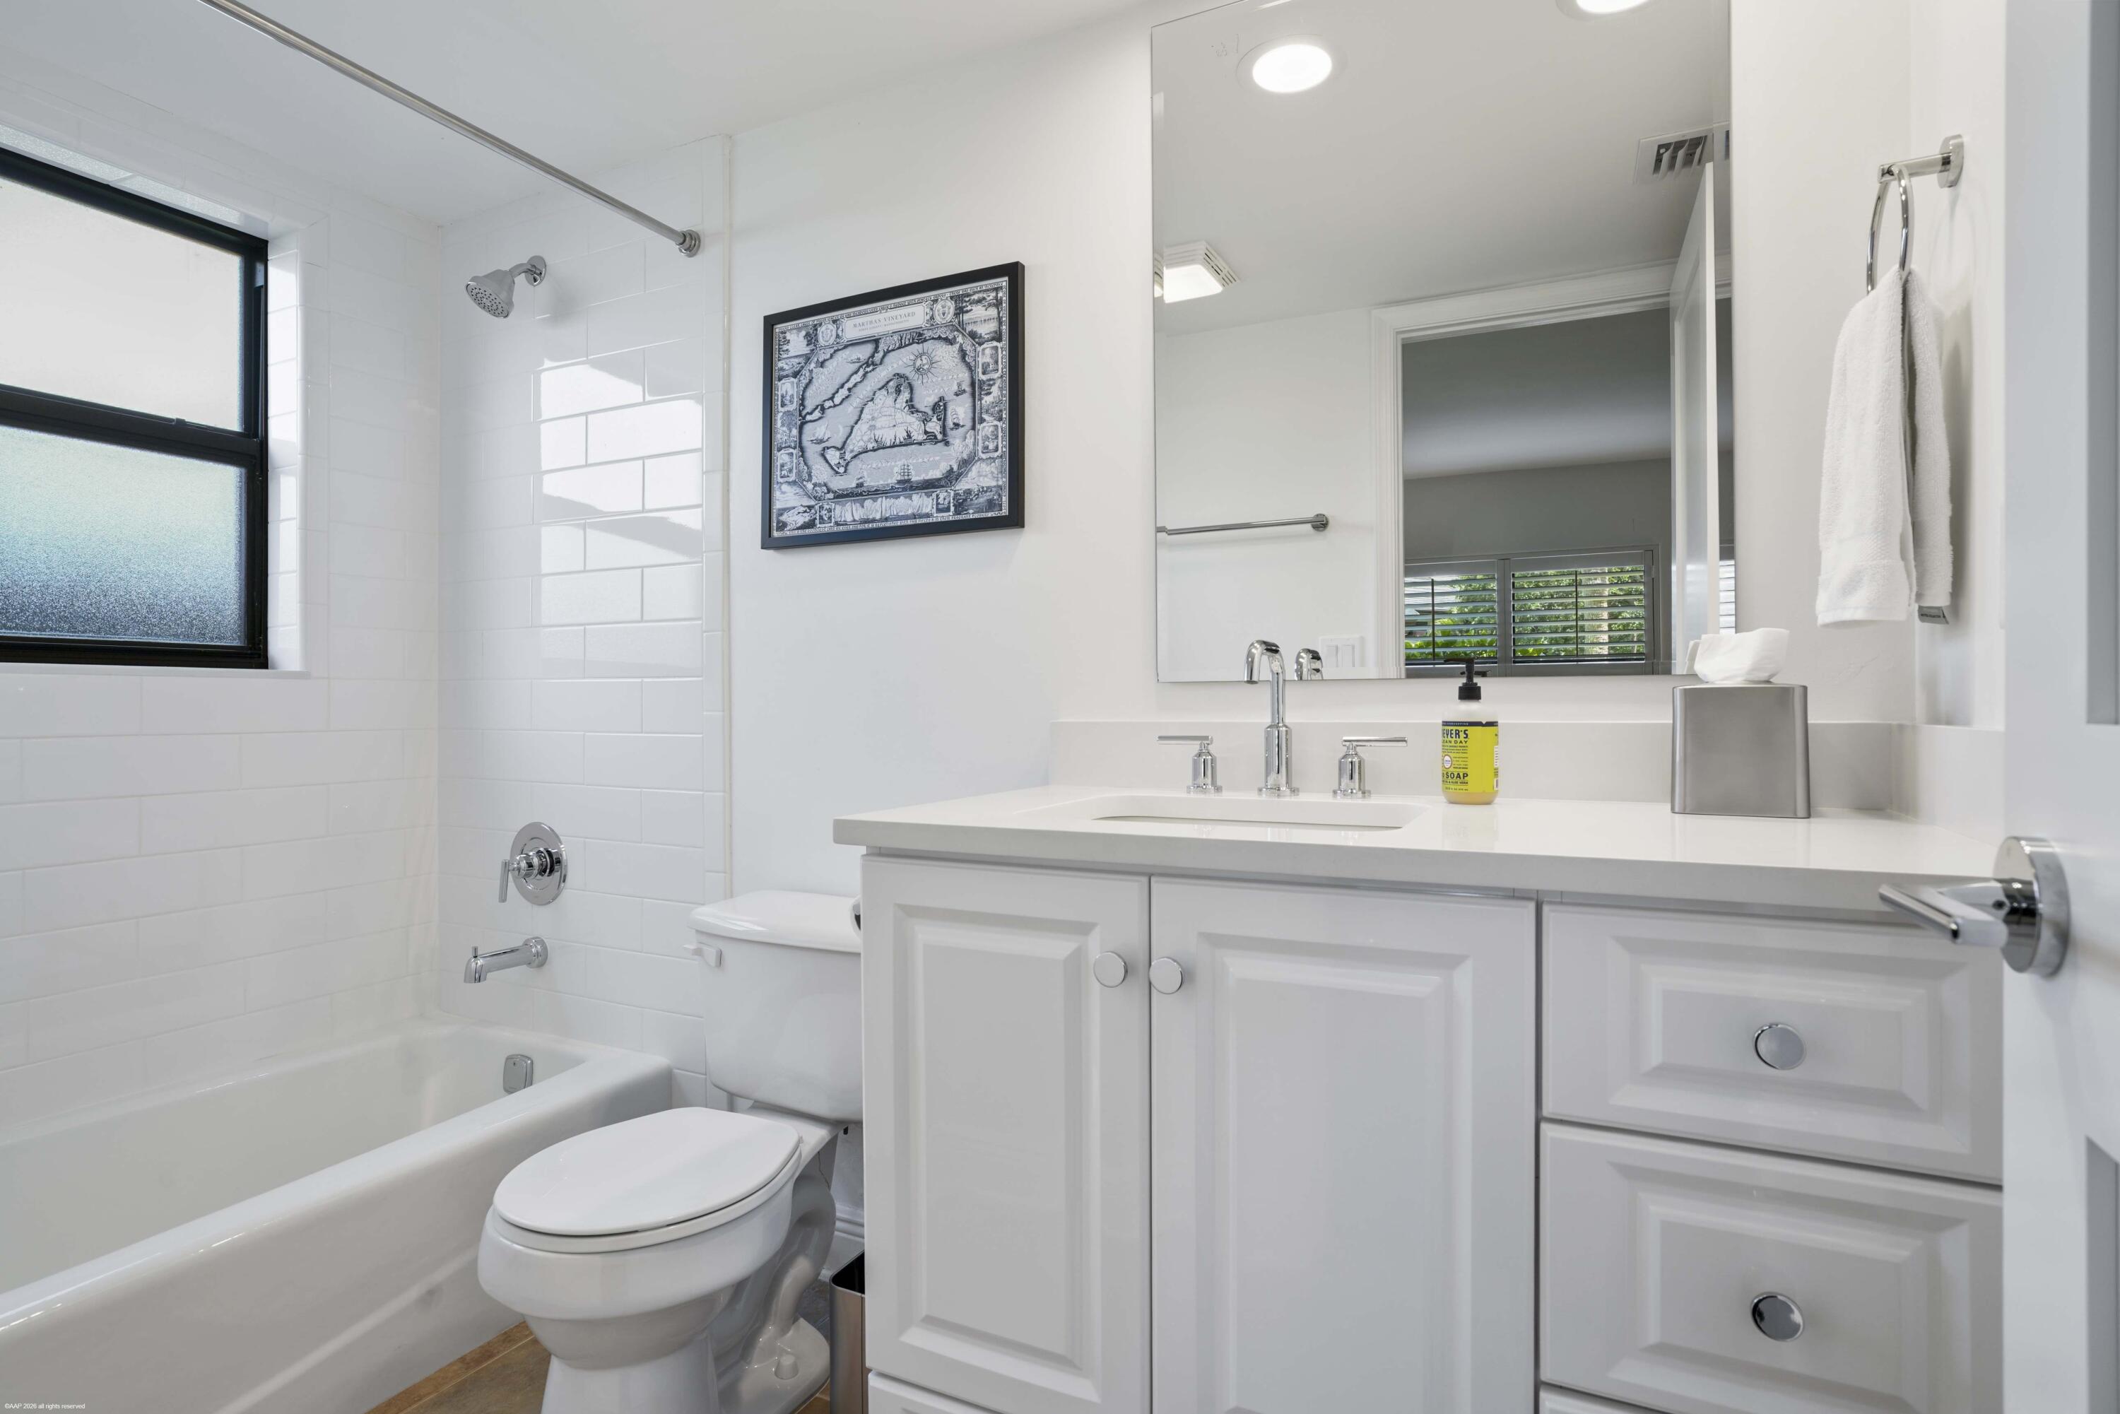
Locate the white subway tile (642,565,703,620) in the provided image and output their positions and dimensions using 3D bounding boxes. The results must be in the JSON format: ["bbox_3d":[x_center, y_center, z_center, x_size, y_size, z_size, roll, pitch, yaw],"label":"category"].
[{"bbox_3d":[-0.756,-0.221,2.082,0.157,0.108,0.009,0,0,26],"label":"white subway tile"}]

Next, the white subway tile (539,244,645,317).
[{"bbox_3d":[-0.959,-0.867,2.159,0.319,0.106,0.010,0,0,26],"label":"white subway tile"}]

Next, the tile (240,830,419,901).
[{"bbox_3d":[-1.506,0.322,2.180,0.010,0.107,0.315,0,0,26],"label":"tile"}]

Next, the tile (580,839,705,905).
[{"bbox_3d":[-0.808,0.319,2.061,0.312,0.105,0.009,0,0,26],"label":"tile"}]

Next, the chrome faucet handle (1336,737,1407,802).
[{"bbox_3d":[0.407,0.079,1.392,0.094,0.078,0.049,0,0,26],"label":"chrome faucet handle"}]

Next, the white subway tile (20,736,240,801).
[{"bbox_3d":[-1.635,0.105,1.883,0.010,0.106,0.312,0,0,26],"label":"white subway tile"}]

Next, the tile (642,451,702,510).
[{"bbox_3d":[-0.763,-0.441,2.088,0.158,0.108,0.009,0,0,26],"label":"tile"}]

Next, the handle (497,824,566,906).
[{"bbox_3d":[-1.119,0.333,2.196,0.177,0.177,0.093,0,0,26],"label":"handle"}]

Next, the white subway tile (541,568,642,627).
[{"bbox_3d":[-0.970,-0.222,2.179,0.315,0.107,0.010,0,0,26],"label":"white subway tile"}]

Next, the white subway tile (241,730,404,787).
[{"bbox_3d":[-1.495,0.104,2.164,0.010,0.106,0.312,0,0,26],"label":"white subway tile"}]

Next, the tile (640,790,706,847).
[{"bbox_3d":[-0.747,0.215,2.057,0.158,0.106,0.010,0,0,26],"label":"tile"}]

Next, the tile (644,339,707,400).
[{"bbox_3d":[-0.753,-0.659,2.081,0.162,0.108,0.009,0,0,26],"label":"tile"}]

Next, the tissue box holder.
[{"bbox_3d":[0.748,0.047,1.171,0.123,0.137,0.123,0,0,26],"label":"tissue box holder"}]

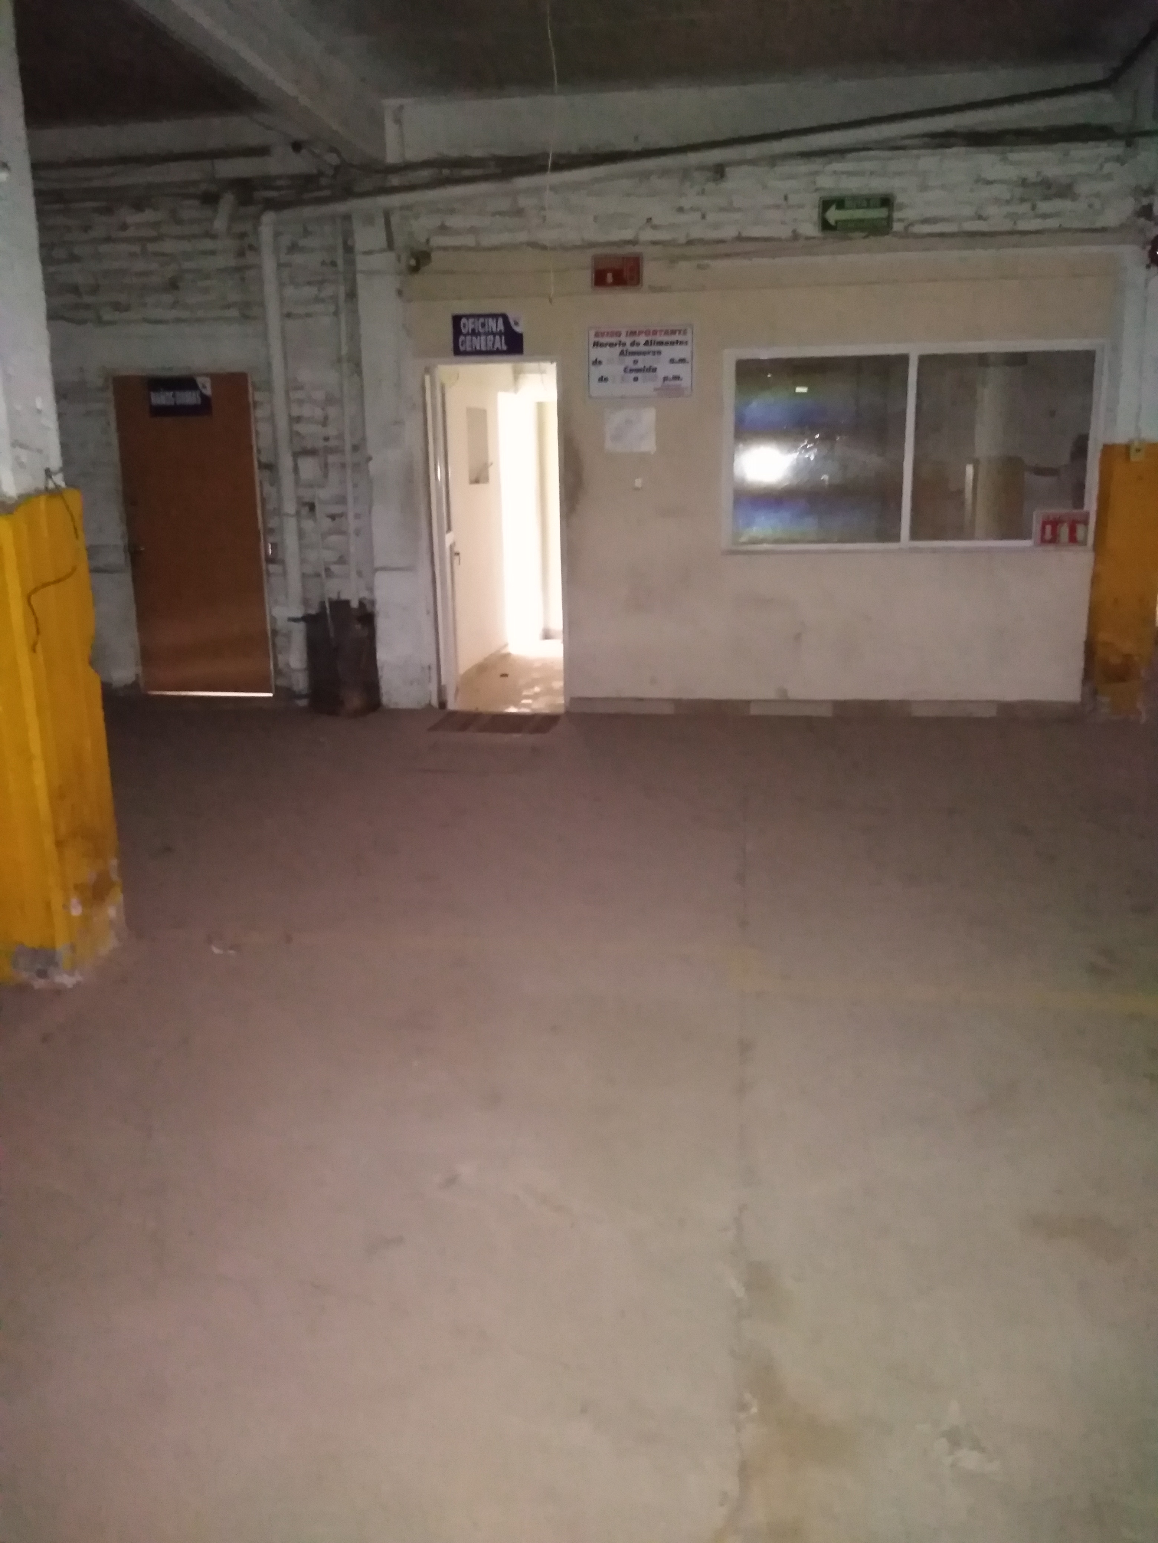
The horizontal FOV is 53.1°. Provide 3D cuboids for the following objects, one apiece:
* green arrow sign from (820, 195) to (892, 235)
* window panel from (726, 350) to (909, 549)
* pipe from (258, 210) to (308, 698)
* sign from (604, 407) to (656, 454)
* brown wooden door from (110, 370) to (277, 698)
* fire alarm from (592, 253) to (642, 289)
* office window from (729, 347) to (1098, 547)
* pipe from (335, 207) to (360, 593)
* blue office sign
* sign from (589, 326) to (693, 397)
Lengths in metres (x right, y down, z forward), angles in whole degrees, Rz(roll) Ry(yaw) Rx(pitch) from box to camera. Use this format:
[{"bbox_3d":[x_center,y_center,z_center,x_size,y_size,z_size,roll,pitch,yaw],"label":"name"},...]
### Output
[{"bbox_3d":[1.557,-3.121,6.499,0.402,0.193,0.020,1,12,6],"label":"green arrow sign"},{"bbox_3d":[1.406,-1.883,6.823,1.042,1.097,0.050,1,12,6],"label":"window panel"},{"bbox_3d":[-1.900,-1.968,7.490,0.100,3.072,0.100,1,12,6],"label":"pipe"},{"bbox_3d":[0.310,-2.023,6.878,0.299,0.253,0.010,1,12,6],"label":"sign"},{"bbox_3d":[-2.609,-1.588,7.901,0.938,2.117,0.050,1,12,6],"label":"brown wooden door"},{"bbox_3d":[0.221,-2.888,6.688,0.293,0.179,0.030,1,12,6],"label":"fire alarm"},{"bbox_3d":[1.923,-1.880,6.773,2.099,1.131,0.080,1,12,6],"label":"office window"},{"bbox_3d":[-1.452,-2.233,7.282,0.050,2.366,0.050,1,12,6],"label":"pipe"},{"bbox_3d":[-0.533,-2.581,6.840,0.421,0.231,0.020,1,12,6],"label":"blue office sign"},{"bbox_3d":[0.362,-2.399,6.785,0.602,0.398,0.020,1,12,6],"label":"sign"}]

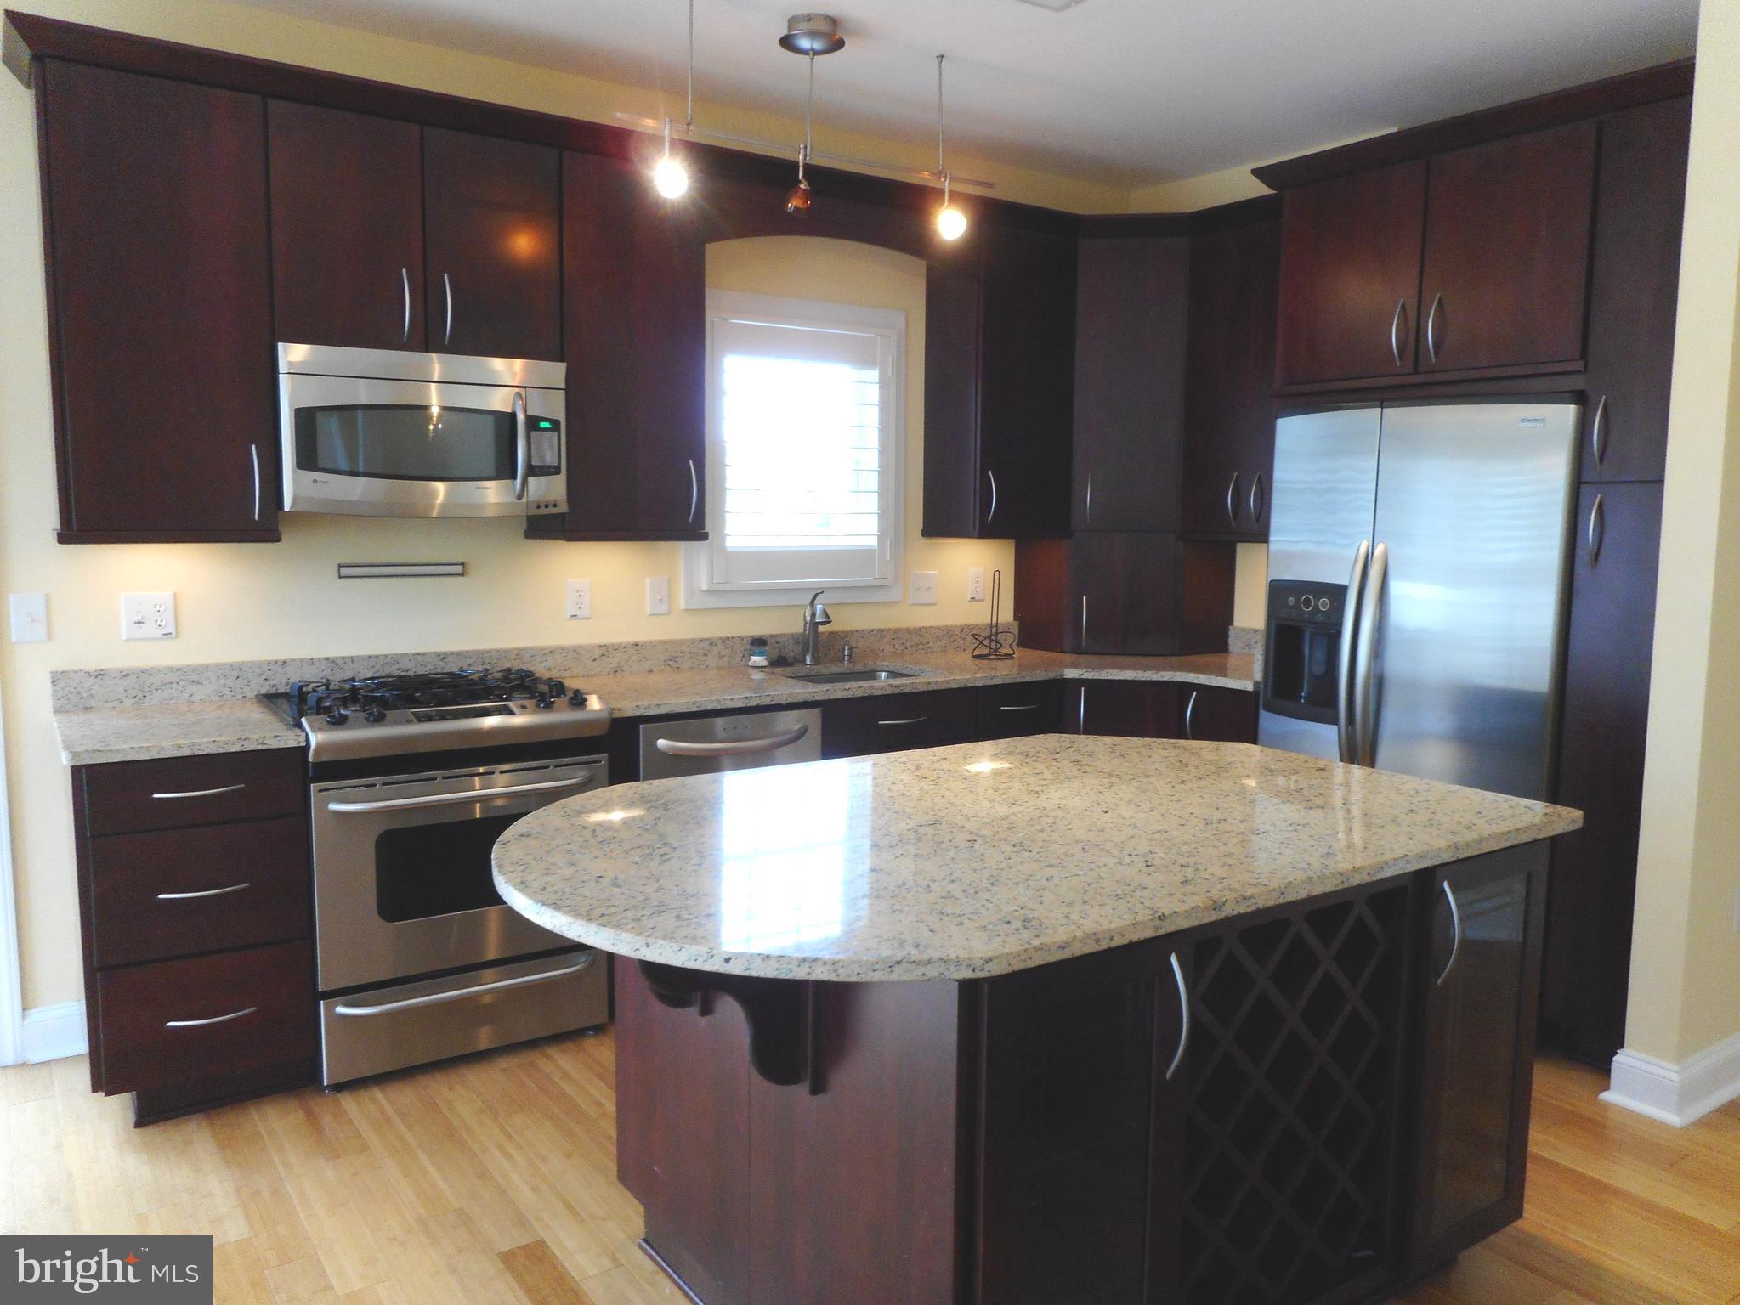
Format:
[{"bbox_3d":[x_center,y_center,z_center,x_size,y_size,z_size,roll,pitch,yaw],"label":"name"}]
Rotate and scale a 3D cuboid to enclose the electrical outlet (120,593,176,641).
[{"bbox_3d":[-1.917,-0.097,3.349,0.119,0.118,0.012,-4,8,-34],"label":"electrical outlet"}]

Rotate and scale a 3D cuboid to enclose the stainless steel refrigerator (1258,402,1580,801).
[{"bbox_3d":[1.755,0.168,3.771,0.745,1.755,0.915,-4,8,-34],"label":"stainless steel refrigerator"}]

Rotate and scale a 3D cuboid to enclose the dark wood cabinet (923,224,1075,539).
[{"bbox_3d":[0.482,-0.972,4.665,0.444,1.089,0.332,-4,8,-33],"label":"dark wood cabinet"}]

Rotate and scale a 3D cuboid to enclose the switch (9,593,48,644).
[{"bbox_3d":[-2.136,-0.089,3.198,0.072,0.117,0.012,-4,8,-34],"label":"switch"}]

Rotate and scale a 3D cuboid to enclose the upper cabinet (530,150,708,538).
[{"bbox_3d":[-0.777,-0.893,3.830,0.446,1.089,0.332,-4,8,-33],"label":"upper cabinet"}]

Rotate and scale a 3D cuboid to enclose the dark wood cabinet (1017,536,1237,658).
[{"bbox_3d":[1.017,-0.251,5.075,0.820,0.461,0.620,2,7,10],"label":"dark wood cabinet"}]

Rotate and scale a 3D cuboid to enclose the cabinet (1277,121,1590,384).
[{"bbox_3d":[1.808,-1.104,3.734,0.610,0.605,0.934,-4,8,-34],"label":"cabinet"}]

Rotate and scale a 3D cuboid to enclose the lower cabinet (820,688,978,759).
[{"bbox_3d":[-0.069,0.531,4.310,0.607,0.879,0.614,-4,8,-33],"label":"lower cabinet"}]

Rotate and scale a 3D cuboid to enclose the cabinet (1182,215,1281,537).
[{"bbox_3d":[1.455,-0.934,4.446,0.332,1.089,0.593,-4,8,-33],"label":"cabinet"}]

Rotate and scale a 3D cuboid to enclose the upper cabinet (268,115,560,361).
[{"bbox_3d":[-1.277,-1.107,3.483,0.761,0.610,0.319,-4,8,-34],"label":"upper cabinet"}]

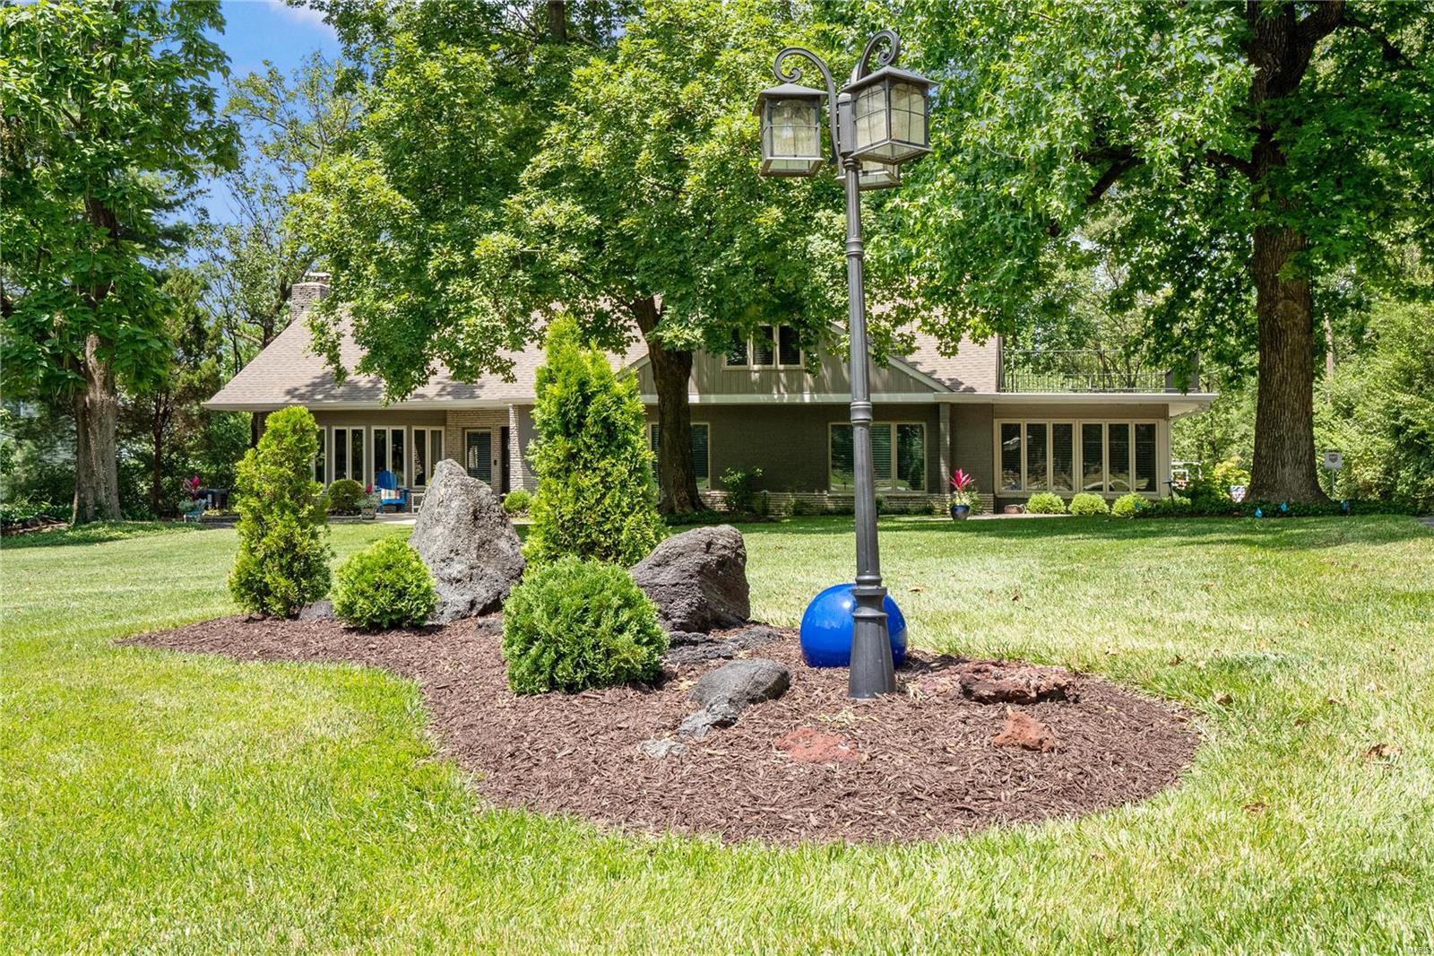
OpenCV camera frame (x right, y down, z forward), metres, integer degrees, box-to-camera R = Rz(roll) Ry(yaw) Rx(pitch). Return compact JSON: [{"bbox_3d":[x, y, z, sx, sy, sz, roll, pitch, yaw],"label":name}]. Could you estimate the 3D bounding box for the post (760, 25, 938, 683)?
[{"bbox_3d":[0.450,-0.353,4.750,0.580,2.150,0.600,-2,0,0],"label":"post"}]

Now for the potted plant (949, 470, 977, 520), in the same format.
[{"bbox_3d":[5.399,0.368,31.400,0.600,1.130,0.580,0,0,0],"label":"potted plant"}]

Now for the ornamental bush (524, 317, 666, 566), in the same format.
[{"bbox_3d":[-0.619,-0.025,7.300,0.710,1.590,0.680,0,0,0],"label":"ornamental bush"}]

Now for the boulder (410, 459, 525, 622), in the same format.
[{"bbox_3d":[-1.377,0.350,7.900,0.640,0.900,0.520,0,0,0],"label":"boulder"}]

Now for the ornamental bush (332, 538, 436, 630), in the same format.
[{"bbox_3d":[-1.764,0.562,7.600,0.550,0.475,0.540,0,0,0],"label":"ornamental bush"}]

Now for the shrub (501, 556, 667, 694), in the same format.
[{"bbox_3d":[-0.509,0.545,5.500,0.620,0.490,0.600,0,0,0],"label":"shrub"}]

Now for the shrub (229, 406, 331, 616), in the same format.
[{"bbox_3d":[-2.499,0.195,8.200,0.580,1.210,0.560,0,0,0],"label":"shrub"}]

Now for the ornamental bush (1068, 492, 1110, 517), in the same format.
[{"bbox_3d":[8.433,0.610,32.500,0.940,0.540,0.880,0,0,0],"label":"ornamental bush"}]

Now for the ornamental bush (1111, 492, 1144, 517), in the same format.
[{"bbox_3d":[9.450,0.617,32.900,0.780,0.580,0.760,0,0,0],"label":"ornamental bush"}]

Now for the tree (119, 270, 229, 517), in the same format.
[{"bbox_3d":[-13.556,-2.125,35.800,2.800,6.200,2.800,0,0,0],"label":"tree"}]

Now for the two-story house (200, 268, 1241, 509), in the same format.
[{"bbox_3d":[-0.200,-2.350,38.600,23.500,6.400,11.500,0,0,1],"label":"two-story house"}]

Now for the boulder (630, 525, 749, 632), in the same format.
[{"bbox_3d":[-0.135,0.506,7.200,0.600,0.540,0.500,0,0,0],"label":"boulder"}]

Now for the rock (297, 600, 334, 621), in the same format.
[{"bbox_3d":[-2.151,0.713,7.700,0.260,0.130,0.200,0,0,0],"label":"rock"}]

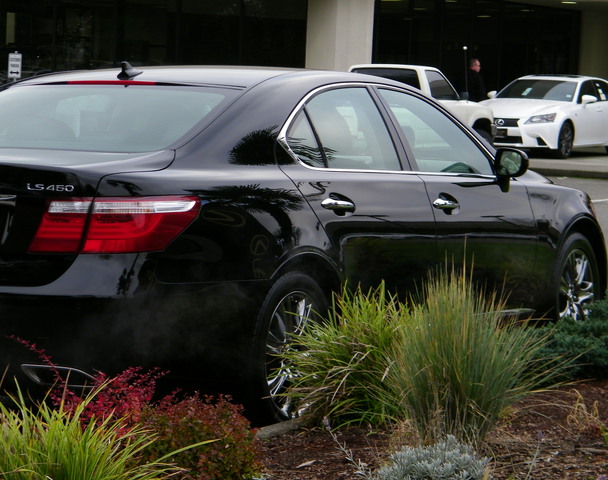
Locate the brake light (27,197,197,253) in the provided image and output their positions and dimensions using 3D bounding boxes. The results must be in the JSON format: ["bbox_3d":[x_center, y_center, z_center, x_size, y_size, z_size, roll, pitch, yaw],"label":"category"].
[{"bbox_3d":[-0.654,-0.058,6.427,0.450,0.190,0.420,3,4,29],"label":"brake light"}]

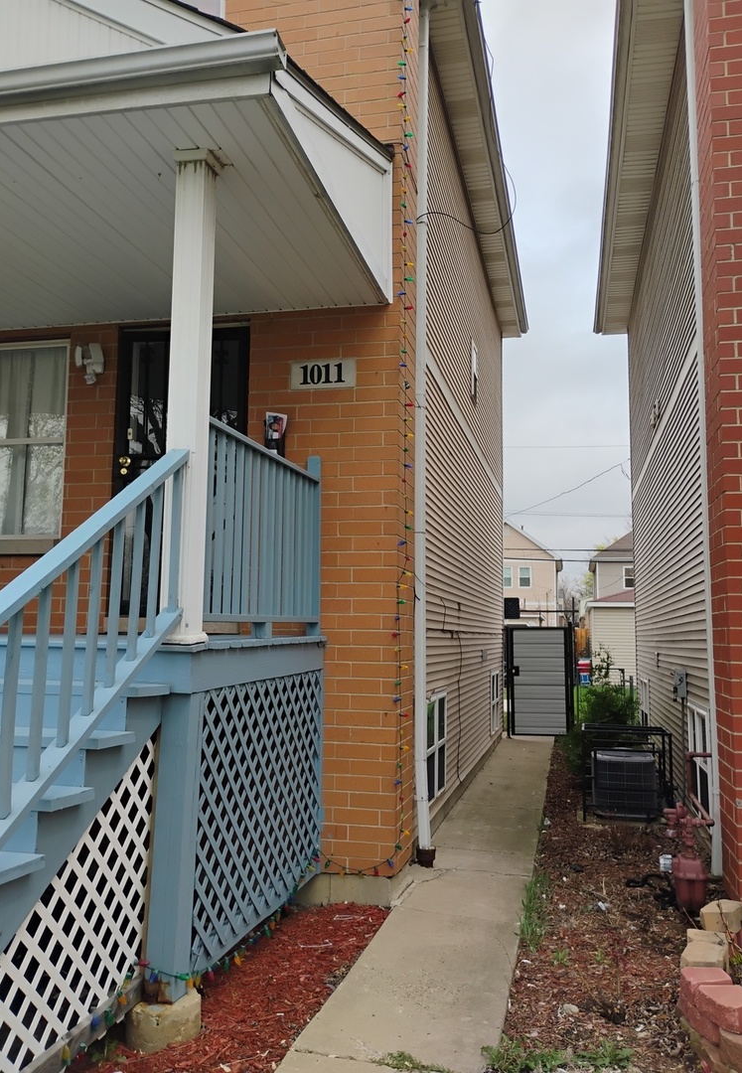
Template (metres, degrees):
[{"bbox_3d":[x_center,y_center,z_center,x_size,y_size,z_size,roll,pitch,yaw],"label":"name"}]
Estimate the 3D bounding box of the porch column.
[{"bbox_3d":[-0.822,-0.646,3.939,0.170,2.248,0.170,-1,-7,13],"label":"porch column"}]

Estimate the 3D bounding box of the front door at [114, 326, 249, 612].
[{"bbox_3d":[-1.357,-0.455,6.143,0.996,2.062,0.060,-1,-7,13],"label":"front door"}]

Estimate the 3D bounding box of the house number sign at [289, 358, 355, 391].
[{"bbox_3d":[-0.328,-1.103,5.919,0.462,0.198,0.030,-1,-7,13],"label":"house number sign"}]

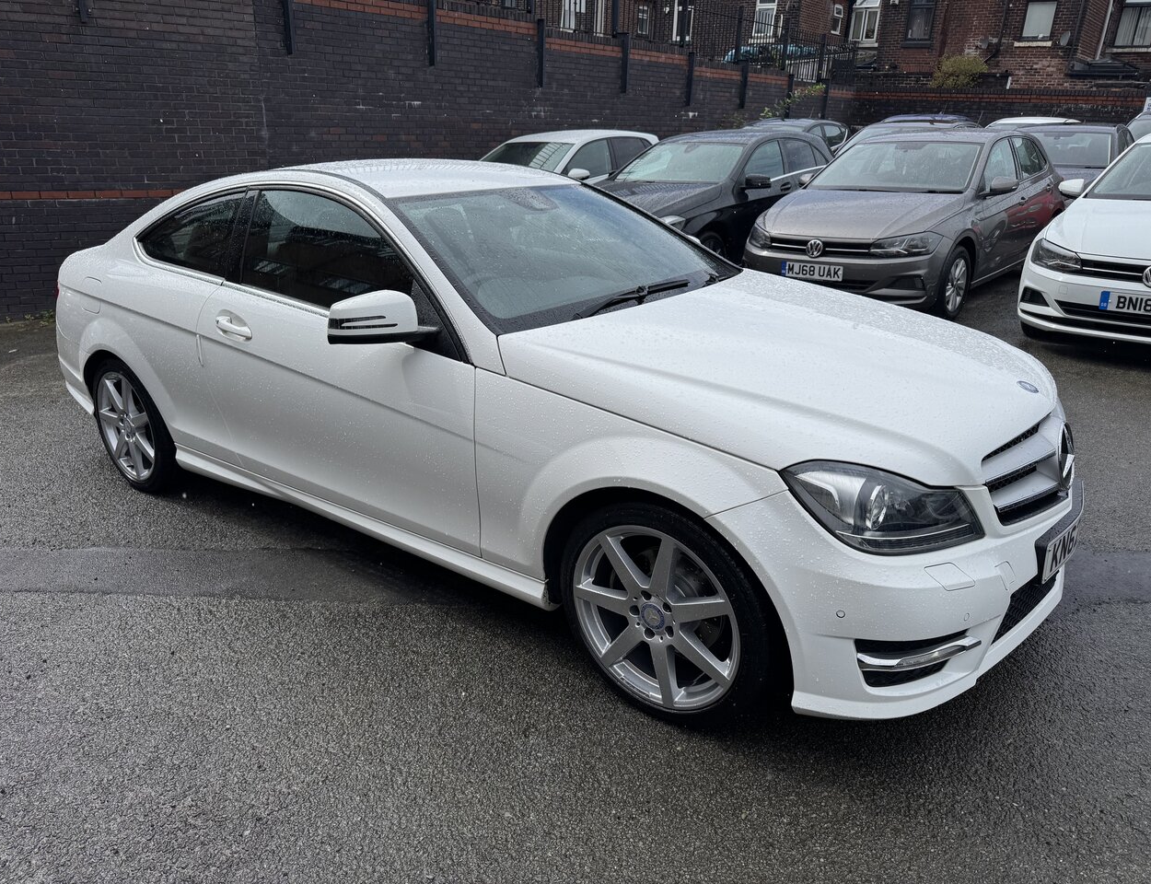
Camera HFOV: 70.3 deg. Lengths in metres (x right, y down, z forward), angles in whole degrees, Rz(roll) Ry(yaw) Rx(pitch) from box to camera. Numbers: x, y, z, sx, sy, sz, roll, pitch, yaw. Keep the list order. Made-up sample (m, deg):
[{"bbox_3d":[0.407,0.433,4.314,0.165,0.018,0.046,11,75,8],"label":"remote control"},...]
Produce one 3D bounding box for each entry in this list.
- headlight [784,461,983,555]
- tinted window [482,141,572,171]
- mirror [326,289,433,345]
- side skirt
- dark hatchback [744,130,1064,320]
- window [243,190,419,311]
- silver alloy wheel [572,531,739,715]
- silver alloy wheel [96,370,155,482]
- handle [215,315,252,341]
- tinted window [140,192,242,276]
[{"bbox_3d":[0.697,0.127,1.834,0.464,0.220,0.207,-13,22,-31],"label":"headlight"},{"bbox_3d":[-0.675,-3.407,9.915,1.400,0.077,0.854,17,59,38],"label":"tinted window"},{"bbox_3d":[-0.552,-0.374,2.342,0.190,0.165,0.240,13,23,35],"label":"mirror"},{"bbox_3d":[-0.847,0.234,2.870,2.040,0.120,0.110,13,23,35],"label":"side skirt"},{"bbox_3d":[3.194,-2.164,7.696,1.780,1.450,4.050,16,28,39],"label":"dark hatchback"},{"bbox_3d":[-0.844,-0.620,2.734,1.041,0.457,0.070,13,-7,35],"label":"window"},{"bbox_3d":[0.243,0.423,2.128,0.490,0.490,0.200,14,24,37],"label":"silver alloy wheel"},{"bbox_3d":[-1.958,-0.091,3.713,0.490,0.490,0.200,13,23,35],"label":"silver alloy wheel"},{"bbox_3d":[-1.199,-0.398,2.874,0.220,0.050,0.060,13,23,35],"label":"handle"},{"bbox_3d":[-1.500,-0.828,3.192,0.716,0.361,0.060,13,-7,39],"label":"tinted window"}]

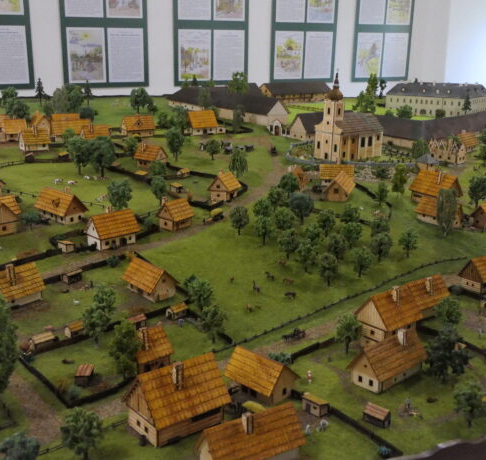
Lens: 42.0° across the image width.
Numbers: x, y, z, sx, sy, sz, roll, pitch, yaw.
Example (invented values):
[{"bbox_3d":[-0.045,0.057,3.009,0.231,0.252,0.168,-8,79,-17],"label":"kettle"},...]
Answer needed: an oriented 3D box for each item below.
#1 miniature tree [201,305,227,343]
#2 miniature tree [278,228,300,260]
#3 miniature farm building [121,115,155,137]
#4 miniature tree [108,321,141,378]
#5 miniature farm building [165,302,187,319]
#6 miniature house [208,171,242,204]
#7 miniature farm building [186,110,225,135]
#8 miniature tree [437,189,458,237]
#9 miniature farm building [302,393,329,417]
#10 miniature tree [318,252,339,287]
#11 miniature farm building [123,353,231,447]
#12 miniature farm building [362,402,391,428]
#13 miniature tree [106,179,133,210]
[{"bbox_3d":[-0.057,0.182,1.221,0.050,0.078,0.050,1,17,0],"label":"miniature tree"},{"bbox_3d":[0.108,0.035,1.470,0.048,0.072,0.048,1,19,0],"label":"miniature tree"},{"bbox_3d":[-0.490,-0.487,2.964,0.137,0.088,0.081,-7,19,-25],"label":"miniature farm building"},{"bbox_3d":[-0.217,0.222,1.158,0.057,0.112,0.054,-2,18,-11],"label":"miniature tree"},{"bbox_3d":[-0.124,0.153,1.193,0.020,0.022,0.036,18,25,40],"label":"miniature farm building"},{"bbox_3d":[-0.074,-0.173,2.533,0.092,0.104,0.129,7,18,19],"label":"miniature house"},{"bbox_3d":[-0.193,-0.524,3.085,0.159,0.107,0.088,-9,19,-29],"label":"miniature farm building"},{"bbox_3d":[0.626,-0.053,1.936,0.058,0.146,0.058,1,17,0],"label":"miniature tree"},{"bbox_3d":[0.122,0.298,1.080,0.043,0.026,0.024,14,22,36],"label":"miniature farm building"},{"bbox_3d":[0.182,0.086,1.341,0.042,0.073,0.042,1,19,0],"label":"miniature tree"},{"bbox_3d":[-0.108,0.264,1.034,0.143,0.119,0.105,-11,20,-38],"label":"miniature farm building"},{"bbox_3d":[0.230,0.314,1.079,0.040,0.030,0.028,14,21,37],"label":"miniature farm building"},{"bbox_3d":[-0.454,-0.131,2.330,0.088,0.115,0.088,1,17,0],"label":"miniature tree"}]

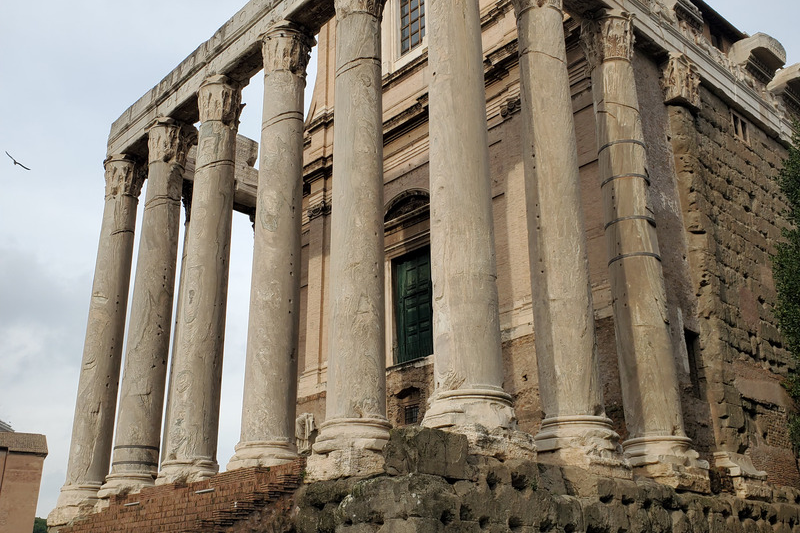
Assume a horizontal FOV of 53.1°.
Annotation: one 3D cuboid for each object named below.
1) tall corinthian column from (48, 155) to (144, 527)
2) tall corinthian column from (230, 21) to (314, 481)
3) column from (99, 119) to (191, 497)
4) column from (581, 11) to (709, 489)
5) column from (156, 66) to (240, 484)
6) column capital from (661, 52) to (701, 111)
[{"bbox_3d":[-11.749,2.394,32.063,1.900,14.300,1.900,19,-29,-40],"label":"tall corinthian column"},{"bbox_3d":[-3.690,-0.884,24.177,1.900,14.300,1.900,-1,-22,0],"label":"tall corinthian column"},{"bbox_3d":[-9.082,1.321,29.482,1.900,14.300,1.900,19,-29,-40],"label":"column"},{"bbox_3d":[6.892,-1.110,23.947,1.900,14.300,1.900,19,-29,-40],"label":"column"},{"bbox_3d":[-6.517,0.258,26.922,1.900,14.300,1.900,19,-29,-40],"label":"column"},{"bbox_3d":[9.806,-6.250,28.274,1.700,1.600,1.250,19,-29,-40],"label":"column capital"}]

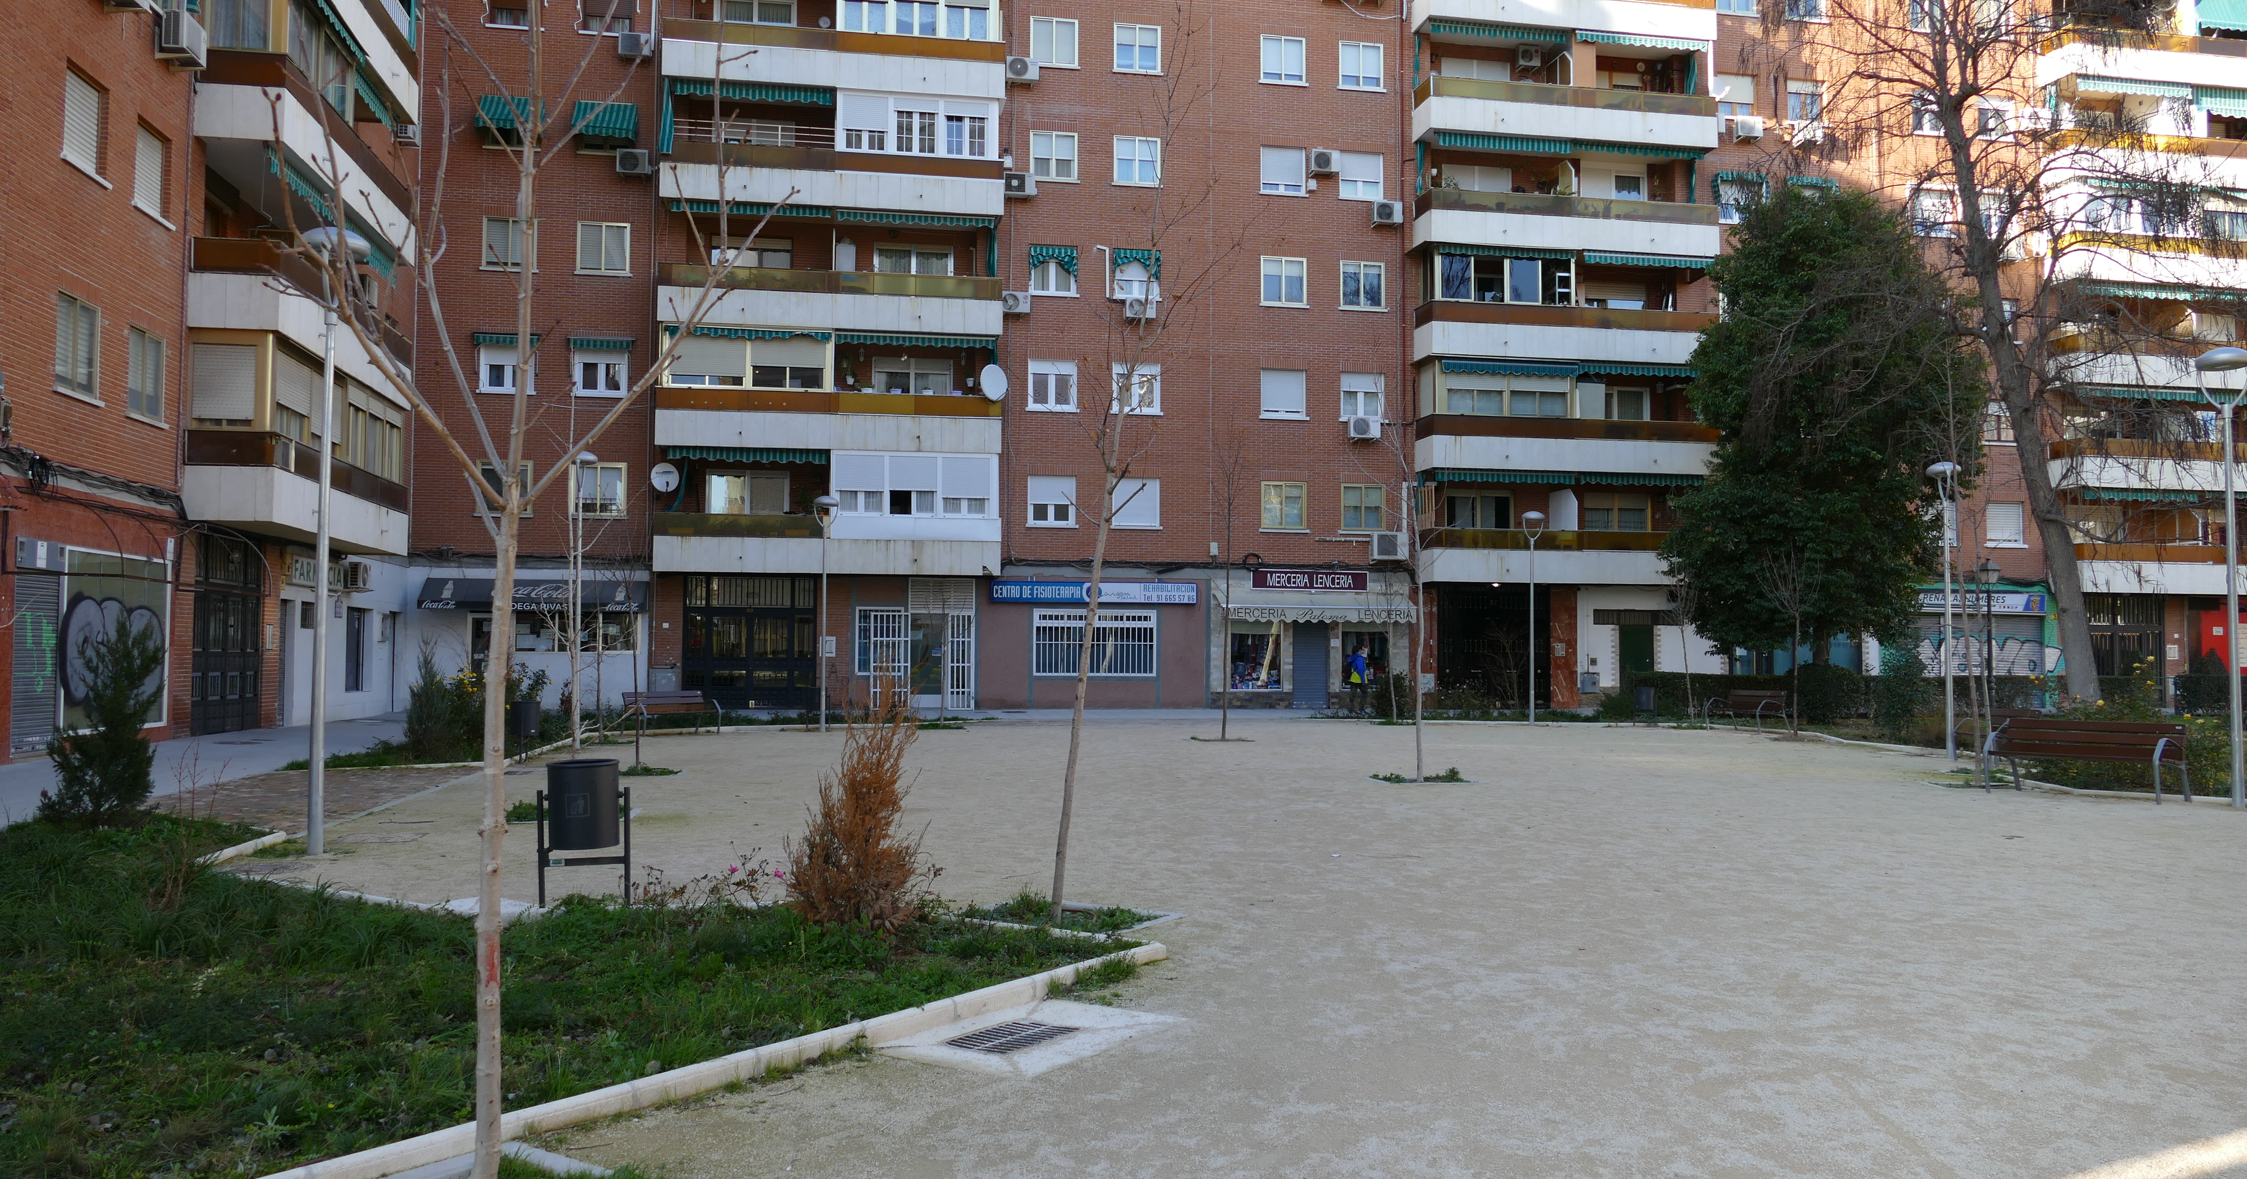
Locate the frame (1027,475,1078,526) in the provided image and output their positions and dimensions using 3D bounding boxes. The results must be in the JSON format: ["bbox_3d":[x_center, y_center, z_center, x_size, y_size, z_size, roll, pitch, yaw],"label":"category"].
[{"bbox_3d":[-1.704,-2.073,37.230,1.210,1.219,0.160,1,-3,-11],"label":"frame"}]

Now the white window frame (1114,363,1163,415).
[{"bbox_3d":[0.348,-4.930,38.508,1.236,1.244,0.130,1,-3,-11],"label":"white window frame"}]

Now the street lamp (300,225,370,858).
[{"bbox_3d":[-5.905,-0.375,11.528,0.480,4.650,0.480,1,-3,-11],"label":"street lamp"}]

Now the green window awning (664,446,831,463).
[{"bbox_3d":[-8.685,-3.115,36.137,3.650,0.360,0.300,1,-3,-11],"label":"green window awning"}]

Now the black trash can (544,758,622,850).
[{"bbox_3d":[-2.899,1.153,8.361,0.381,0.450,0.381,1,-3,-15],"label":"black trash can"}]

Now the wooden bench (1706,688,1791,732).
[{"bbox_3d":[12.571,2.431,31.406,0.720,0.820,1.820,1,-3,-14],"label":"wooden bench"}]

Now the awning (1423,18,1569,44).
[{"bbox_3d":[9.329,-13.829,38.867,3.629,0.349,0.300,1,-3,-11],"label":"awning"}]

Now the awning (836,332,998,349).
[{"bbox_3d":[-4.820,-5.792,36.439,3.704,0.258,0.250,1,-3,-11],"label":"awning"}]

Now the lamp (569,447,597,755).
[{"bbox_3d":[-7.790,0.143,22.451,0.430,4.298,0.430,1,-3,-11],"label":"lamp"}]

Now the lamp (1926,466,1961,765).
[{"bbox_3d":[11.722,0.291,22.203,0.480,4.250,0.480,-1,-3,28],"label":"lamp"}]

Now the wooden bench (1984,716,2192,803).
[{"bbox_3d":[9.885,1.746,16.035,0.630,0.780,1.770,2,-3,-34],"label":"wooden bench"}]

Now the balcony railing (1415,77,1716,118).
[{"bbox_3d":[11.488,-12.565,40.498,7.835,0.499,1.182,1,-3,-11],"label":"balcony railing"}]

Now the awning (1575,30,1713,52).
[{"bbox_3d":[13.399,-14.145,40.298,3.769,0.296,0.300,1,-3,-11],"label":"awning"}]

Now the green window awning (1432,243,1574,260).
[{"bbox_3d":[9.688,-8.524,39.554,3.703,0.272,0.350,1,-3,-11],"label":"green window awning"}]

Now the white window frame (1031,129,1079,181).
[{"bbox_3d":[-1.644,-10.391,37.598,1.163,1.214,0.160,1,-3,-11],"label":"white window frame"}]

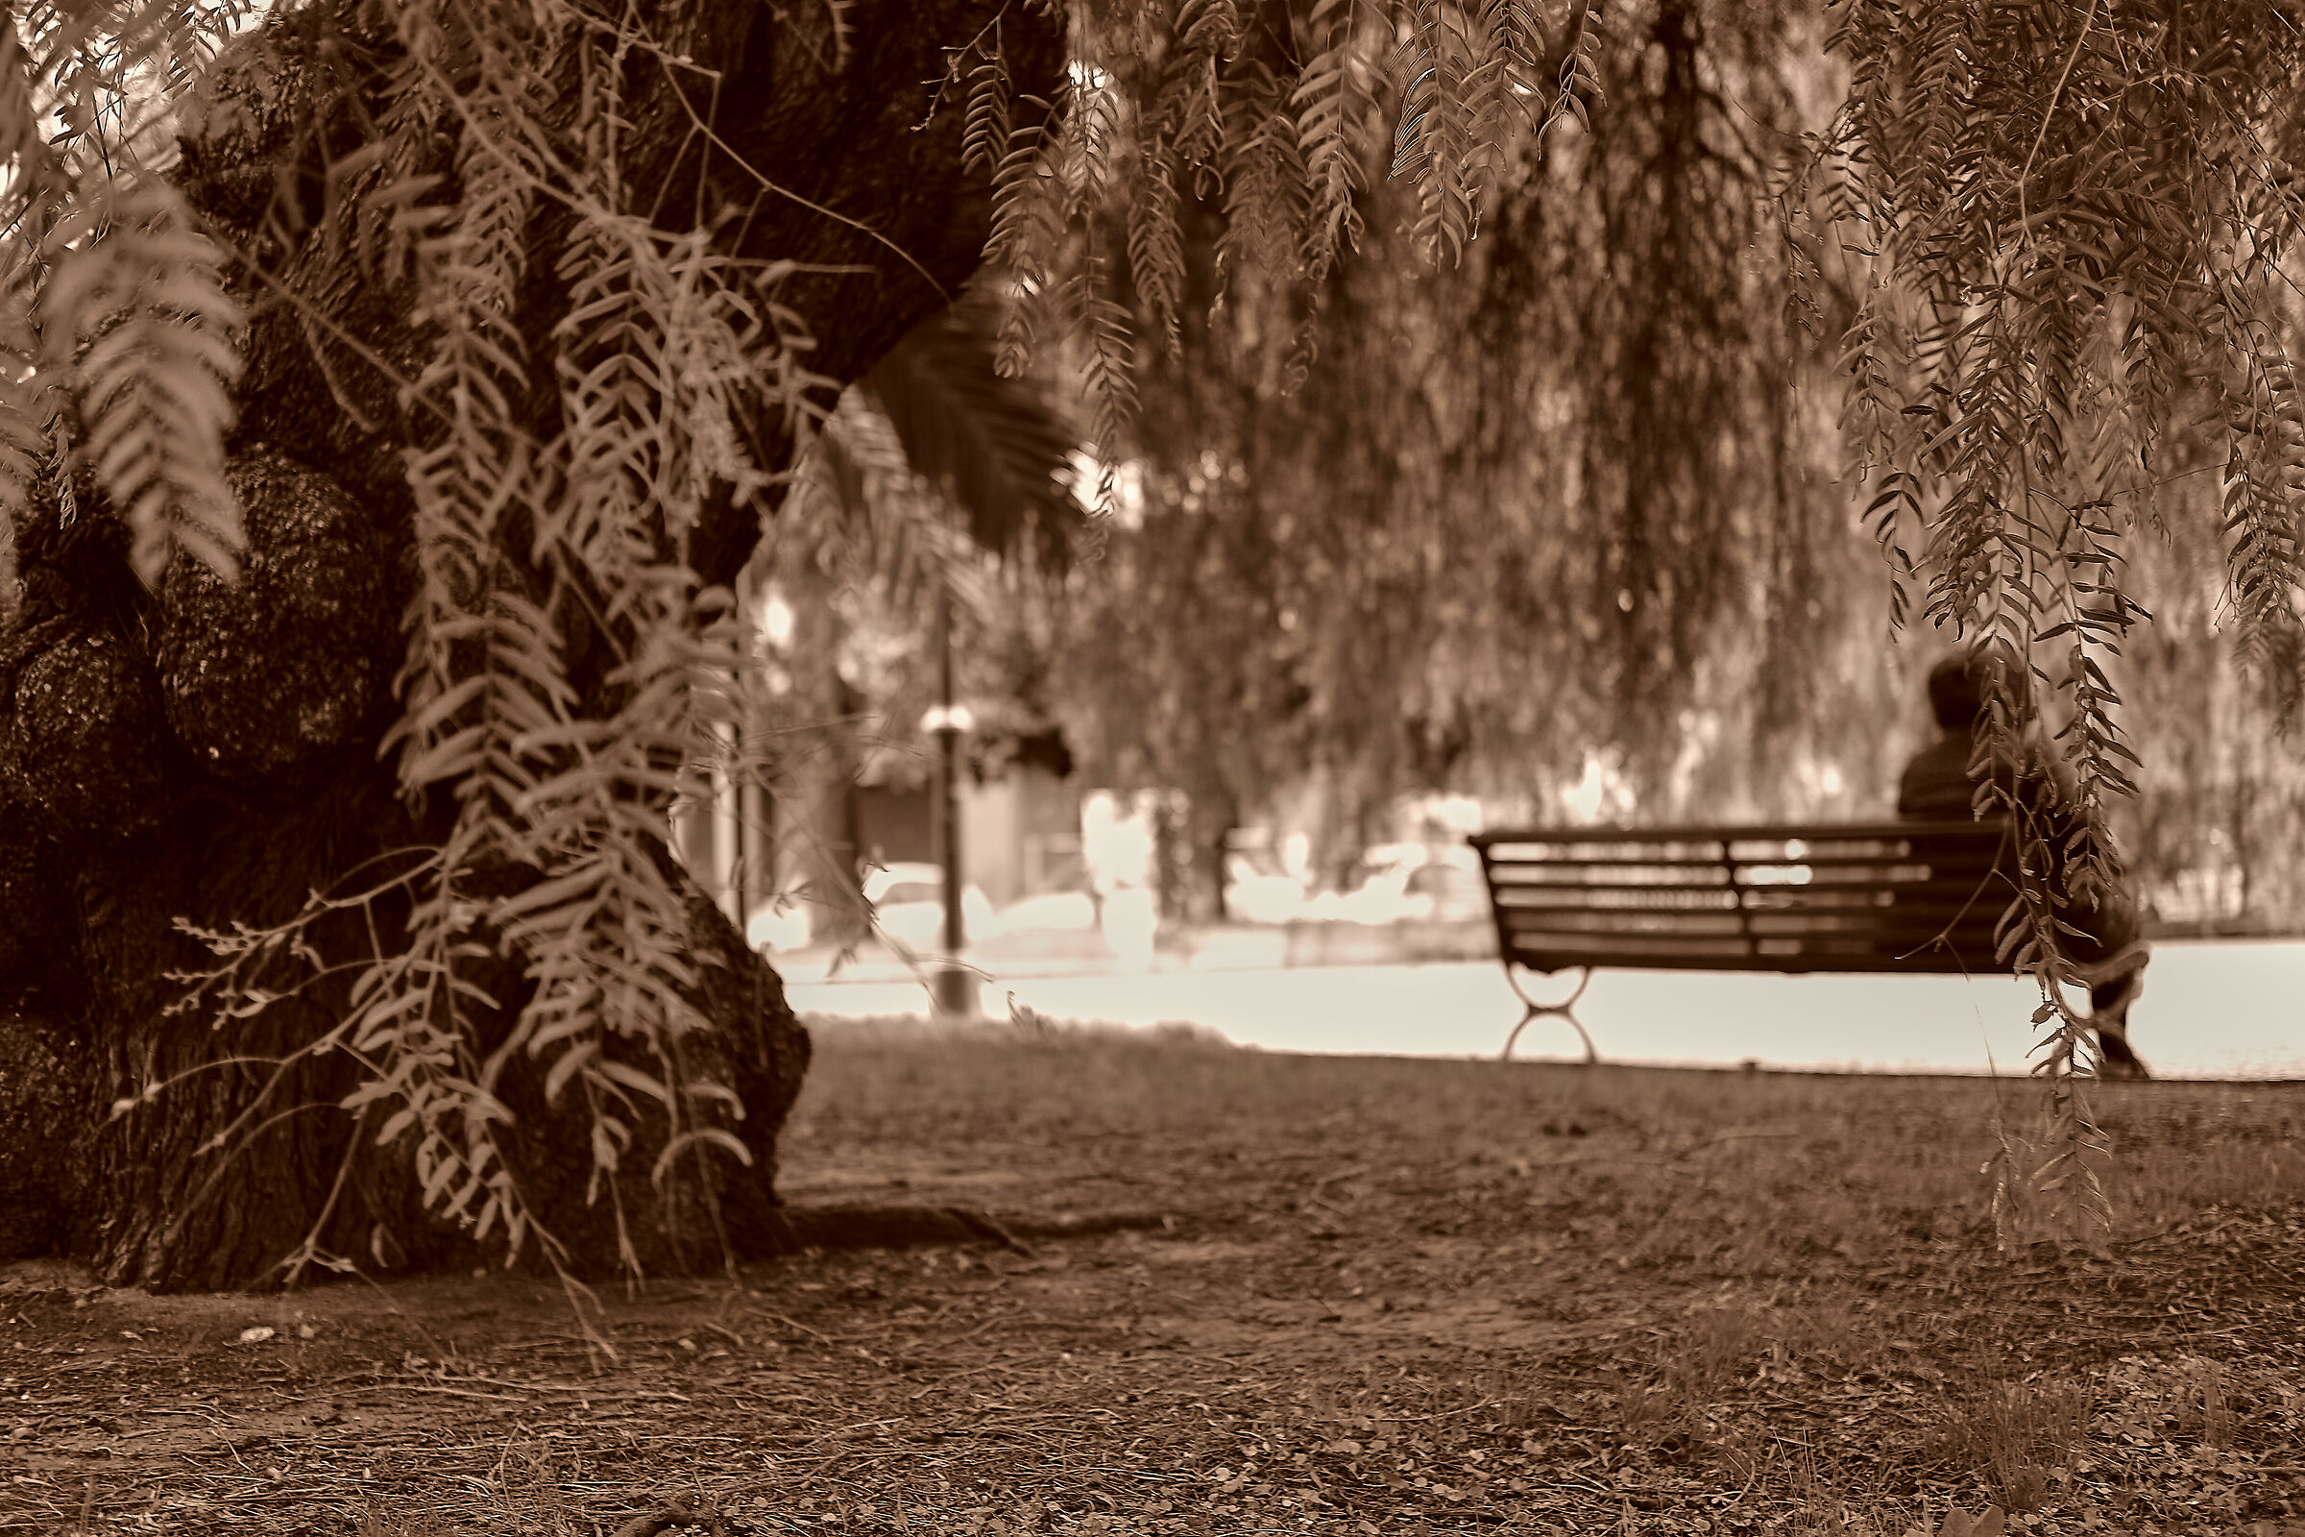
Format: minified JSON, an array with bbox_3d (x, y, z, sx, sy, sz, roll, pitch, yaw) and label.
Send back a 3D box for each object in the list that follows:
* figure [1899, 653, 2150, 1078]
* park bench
[{"bbox_3d":[2.725,0.316,10.586,0.800,1.300,0.520,2,-3,-41],"label":"figure"},{"bbox_3d":[2.107,0.593,11.137,0.689,0.790,2.292,2,-3,-41],"label":"park bench"}]

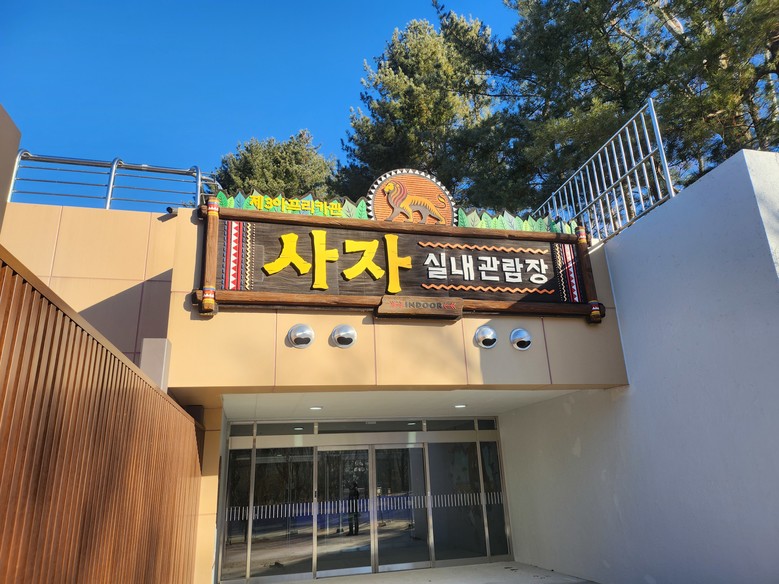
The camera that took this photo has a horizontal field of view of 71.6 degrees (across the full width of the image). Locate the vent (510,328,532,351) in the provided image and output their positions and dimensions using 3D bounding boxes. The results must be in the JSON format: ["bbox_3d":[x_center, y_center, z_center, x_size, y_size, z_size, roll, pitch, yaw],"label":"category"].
[{"bbox_3d":[1.636,0.591,6.704,0.270,0.270,0.130,2,-19,-14],"label":"vent"}]

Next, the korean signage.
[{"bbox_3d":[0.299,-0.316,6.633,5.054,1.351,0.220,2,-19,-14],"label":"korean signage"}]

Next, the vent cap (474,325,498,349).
[{"bbox_3d":[1.185,0.556,6.601,0.270,0.270,0.130,2,-19,-14],"label":"vent cap"}]

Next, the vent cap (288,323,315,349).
[{"bbox_3d":[-0.989,0.507,6.063,0.270,0.270,0.130,2,-19,-14],"label":"vent cap"}]

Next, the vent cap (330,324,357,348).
[{"bbox_3d":[-0.514,0.518,6.181,0.270,0.270,0.130,2,-19,-14],"label":"vent cap"}]

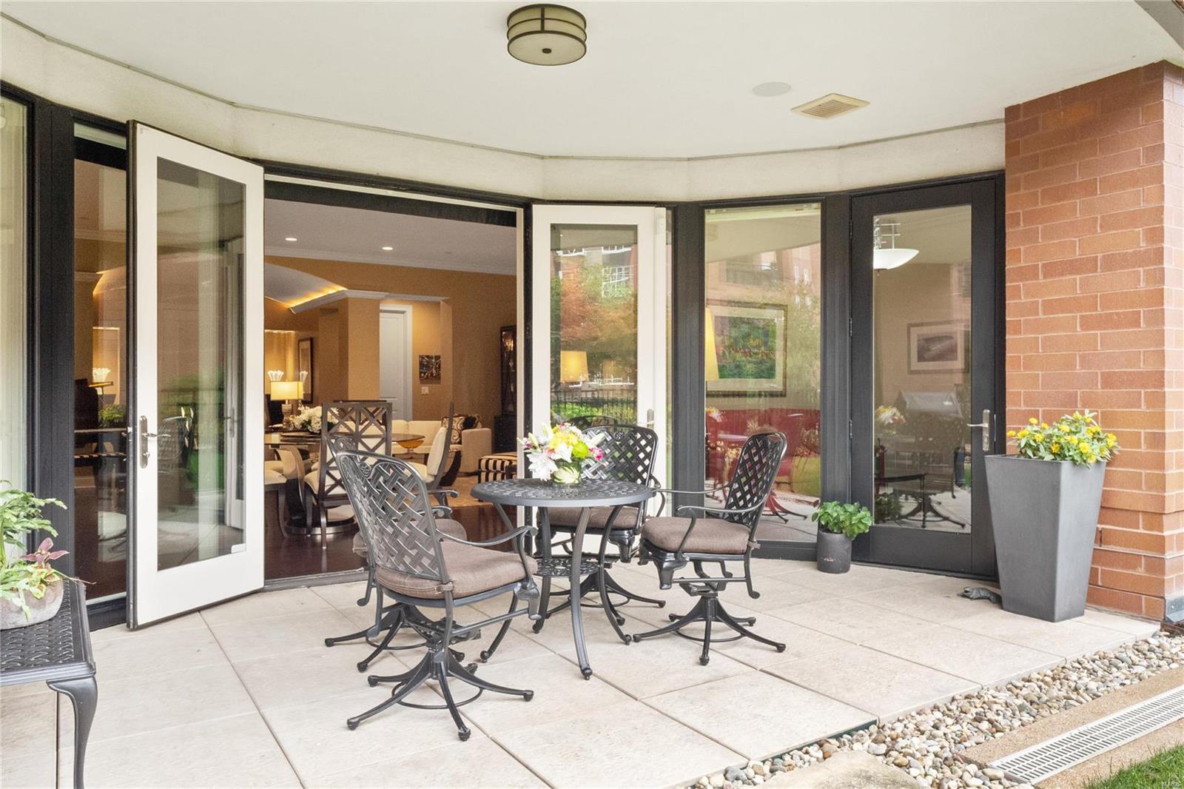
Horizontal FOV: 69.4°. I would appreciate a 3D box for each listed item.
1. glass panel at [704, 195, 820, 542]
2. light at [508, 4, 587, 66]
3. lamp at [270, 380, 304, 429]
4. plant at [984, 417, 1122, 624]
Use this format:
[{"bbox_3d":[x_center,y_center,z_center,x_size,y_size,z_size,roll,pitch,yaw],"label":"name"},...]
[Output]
[{"bbox_3d":[1.119,-0.138,5.605,0.750,2.190,0.040,0,0,15],"label":"glass panel"},{"bbox_3d":[-0.201,-1.612,3.835,0.352,0.120,0.352,0,0,0],"label":"light"},{"bbox_3d":[-3.744,0.125,10.500,0.350,0.610,0.210,0,0,0],"label":"lamp"},{"bbox_3d":[2.365,0.610,4.420,0.470,1.040,0.470,0,0,-32],"label":"plant"}]

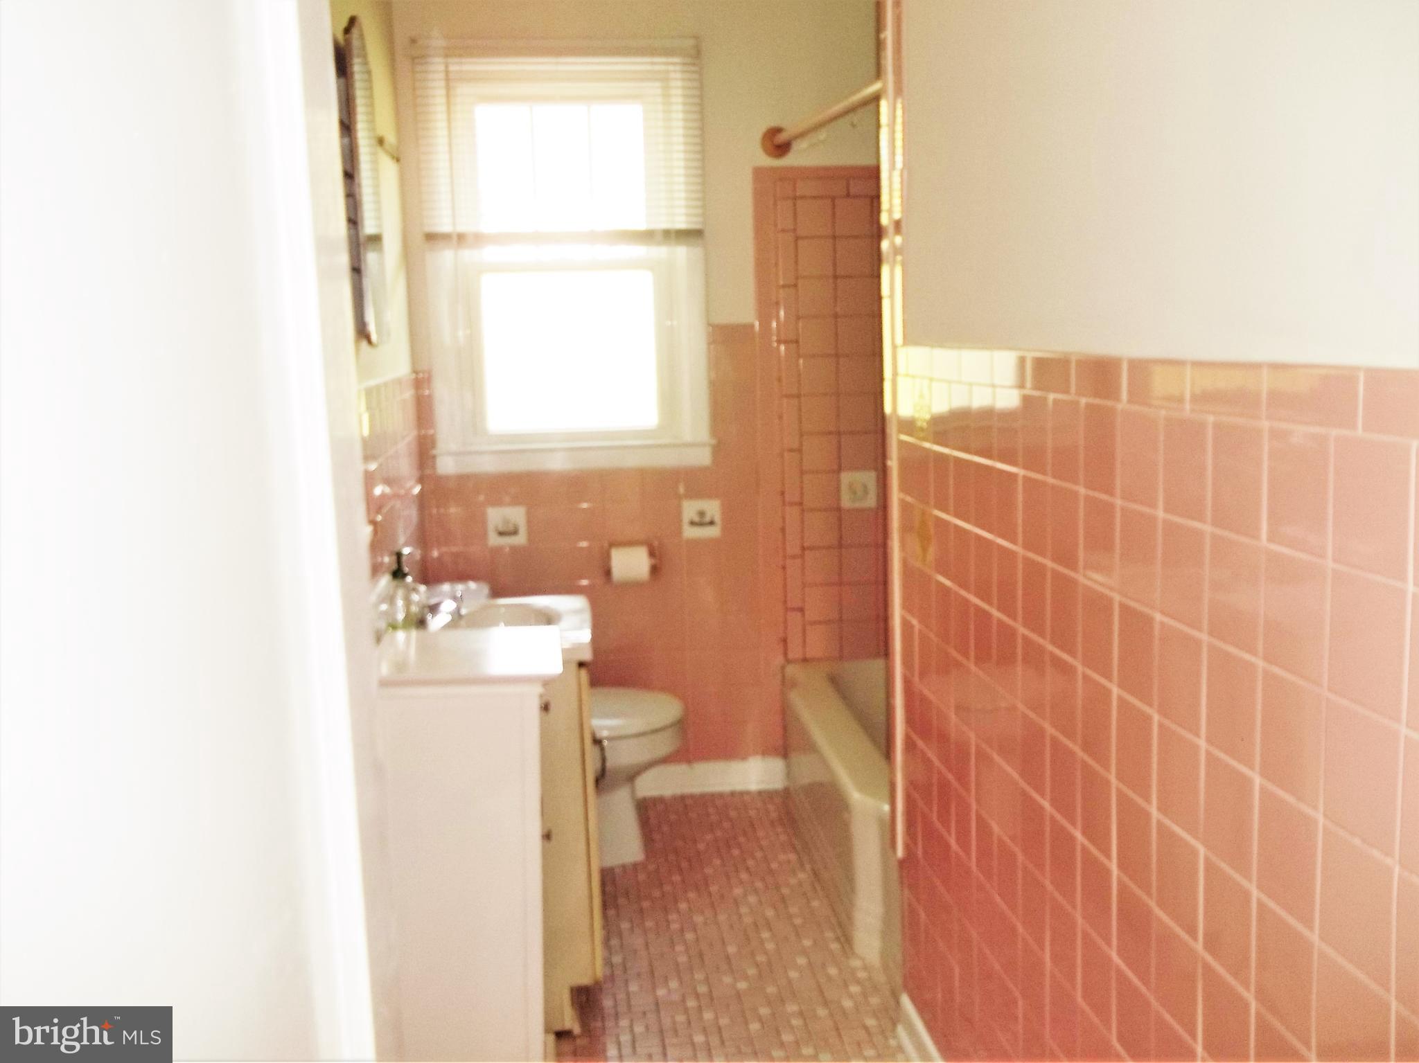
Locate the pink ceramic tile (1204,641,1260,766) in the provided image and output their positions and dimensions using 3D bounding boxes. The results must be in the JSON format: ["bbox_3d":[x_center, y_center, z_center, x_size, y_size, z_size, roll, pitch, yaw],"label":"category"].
[{"bbox_3d":[0.516,0.171,1.290,0.009,0.110,0.105,-3,9,-7],"label":"pink ceramic tile"}]

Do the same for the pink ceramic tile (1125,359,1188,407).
[{"bbox_3d":[0.493,-0.163,1.438,0.010,0.053,0.152,-3,8,-6],"label":"pink ceramic tile"}]

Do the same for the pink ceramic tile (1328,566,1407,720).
[{"bbox_3d":[0.544,0.092,1.076,0.010,0.110,0.108,-3,8,-6],"label":"pink ceramic tile"}]

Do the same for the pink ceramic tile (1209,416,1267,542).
[{"bbox_3d":[0.496,-0.050,1.223,0.010,0.107,0.105,-3,9,-6],"label":"pink ceramic tile"}]

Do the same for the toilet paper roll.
[{"bbox_3d":[-0.219,0.090,3.672,0.108,0.108,0.108,-3,8,-6],"label":"toilet paper roll"}]

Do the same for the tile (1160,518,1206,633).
[{"bbox_3d":[0.499,0.044,1.375,0.009,0.110,0.105,-3,9,-7],"label":"tile"}]

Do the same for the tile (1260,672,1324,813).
[{"bbox_3d":[0.529,0.187,1.187,0.009,0.110,0.105,-3,9,-7],"label":"tile"}]

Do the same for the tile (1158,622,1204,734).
[{"bbox_3d":[0.503,0.156,1.393,0.009,0.110,0.105,-3,9,-7],"label":"tile"}]

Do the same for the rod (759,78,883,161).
[{"bbox_3d":[0.315,-1.013,3.137,0.080,0.080,1.320,-4,10,-10],"label":"rod"}]

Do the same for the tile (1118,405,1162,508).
[{"bbox_3d":[0.472,-0.080,1.427,0.010,0.107,0.105,-3,9,-6],"label":"tile"}]

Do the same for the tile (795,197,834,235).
[{"bbox_3d":[0.289,-0.873,3.635,0.106,0.107,0.010,-3,9,-6],"label":"tile"}]

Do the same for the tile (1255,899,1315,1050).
[{"bbox_3d":[0.523,0.398,1.186,0.010,0.107,0.105,-3,9,-6],"label":"tile"}]

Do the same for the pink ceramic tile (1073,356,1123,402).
[{"bbox_3d":[0.456,-0.177,1.521,0.010,0.052,0.148,-3,9,-6],"label":"pink ceramic tile"}]

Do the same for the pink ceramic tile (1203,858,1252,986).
[{"bbox_3d":[0.511,0.383,1.288,0.010,0.107,0.105,-3,9,-6],"label":"pink ceramic tile"}]

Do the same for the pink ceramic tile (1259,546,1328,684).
[{"bbox_3d":[0.532,0.076,1.184,0.010,0.110,0.108,-3,8,-6],"label":"pink ceramic tile"}]

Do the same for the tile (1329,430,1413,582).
[{"bbox_3d":[0.534,-0.020,1.049,0.009,0.110,0.105,-3,9,-7],"label":"tile"}]

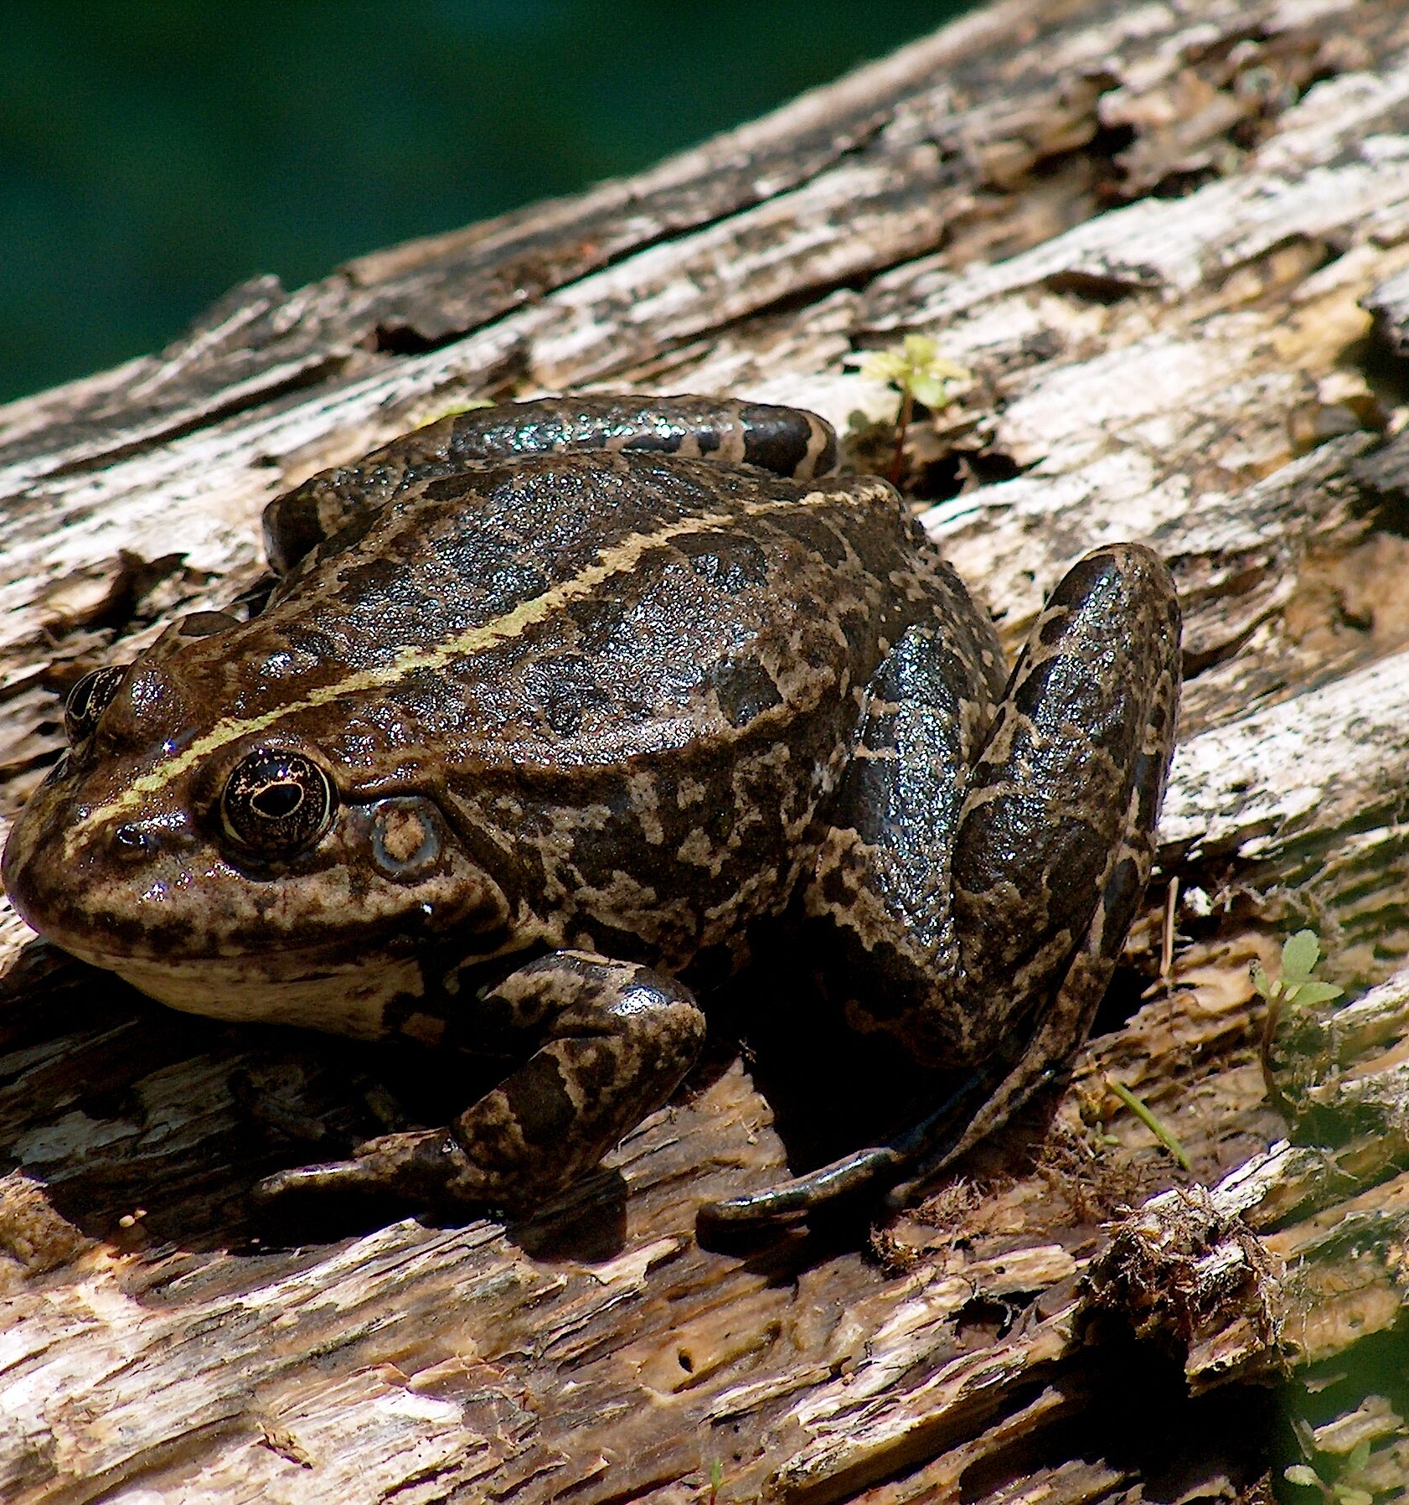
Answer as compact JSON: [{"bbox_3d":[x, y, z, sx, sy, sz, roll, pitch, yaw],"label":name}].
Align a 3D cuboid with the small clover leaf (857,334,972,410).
[{"bbox_3d":[0.016,-0.028,1.273,0.008,0.003,0.007,0,37,0],"label":"small clover leaf"}]

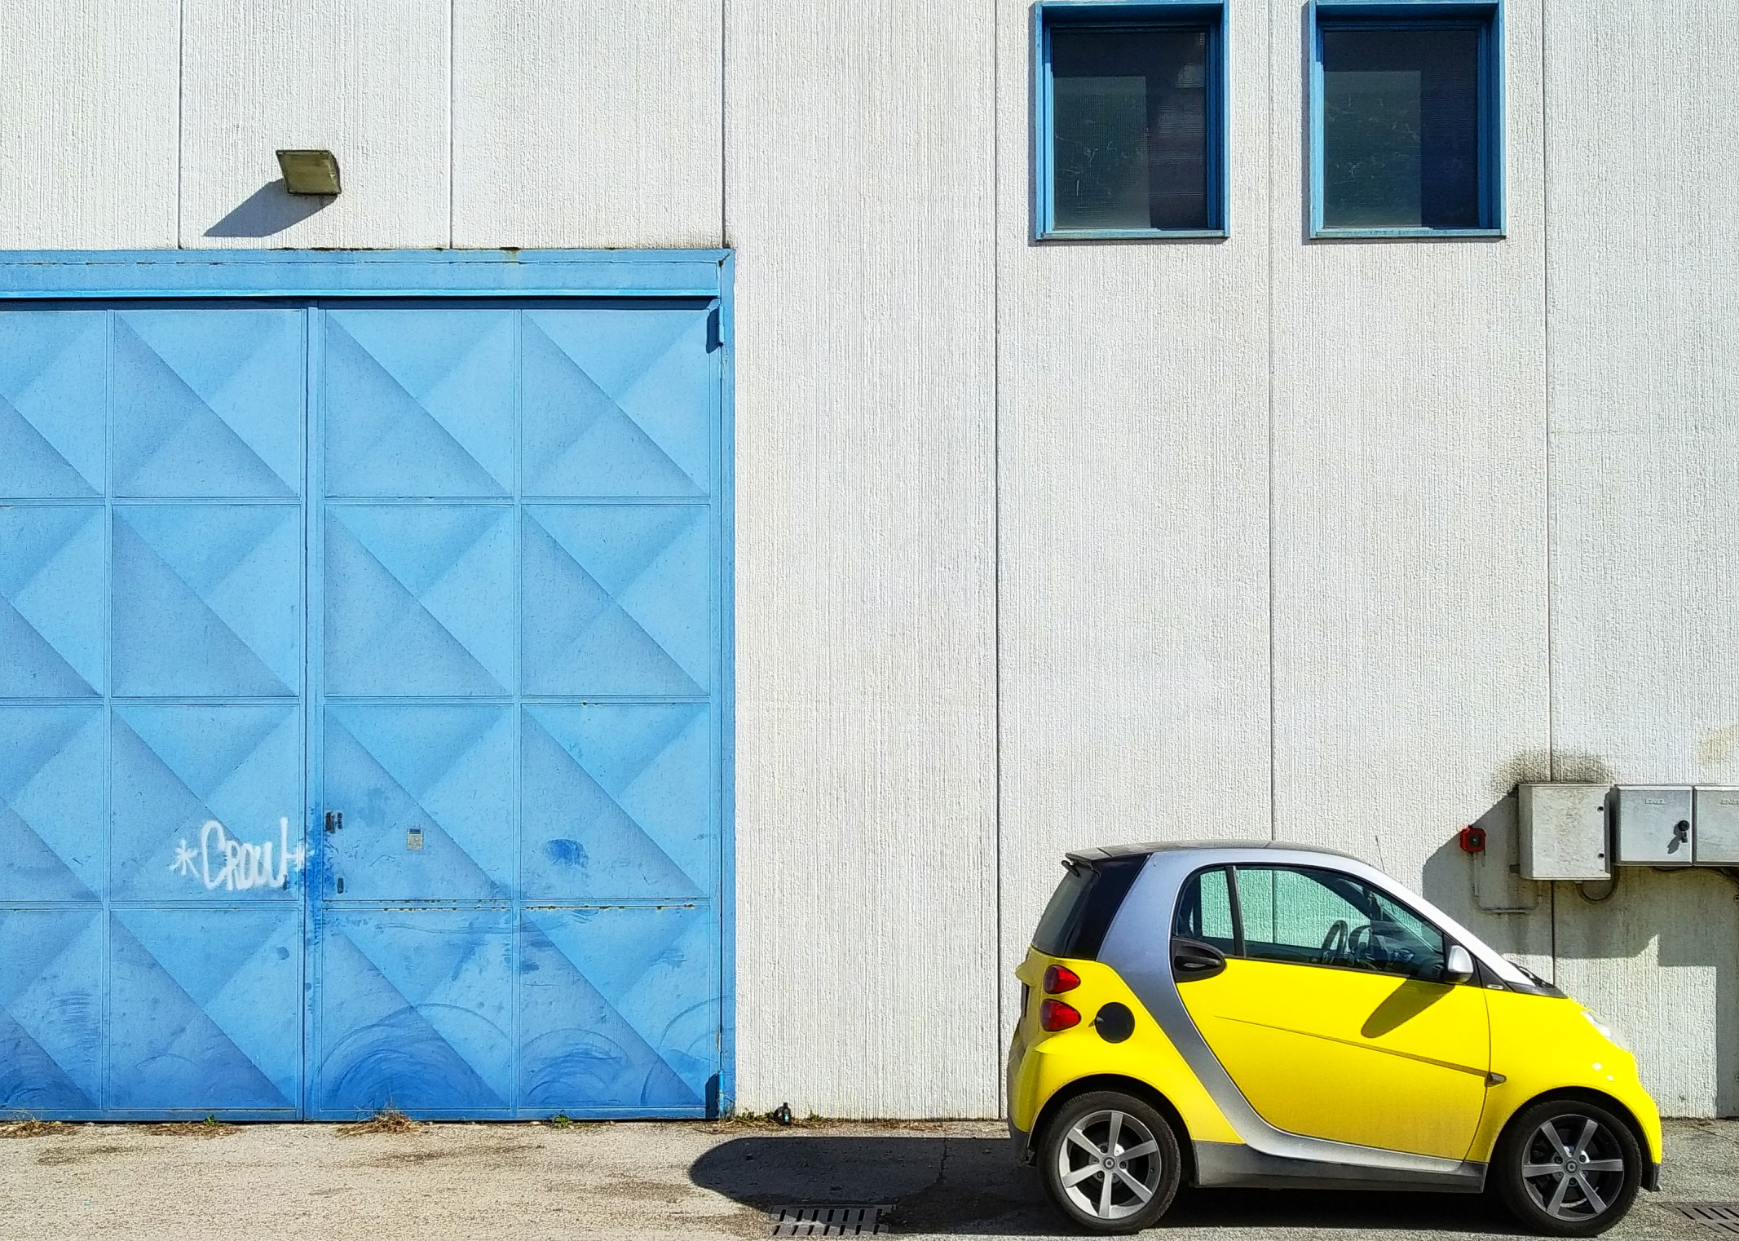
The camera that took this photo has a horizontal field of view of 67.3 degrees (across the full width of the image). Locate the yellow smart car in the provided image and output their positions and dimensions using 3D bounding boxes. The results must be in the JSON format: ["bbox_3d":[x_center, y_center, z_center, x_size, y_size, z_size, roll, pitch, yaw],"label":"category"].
[{"bbox_3d":[1.950,1.780,6.000,2.690,1.540,1.560,0,-1,0],"label":"yellow smart car"}]

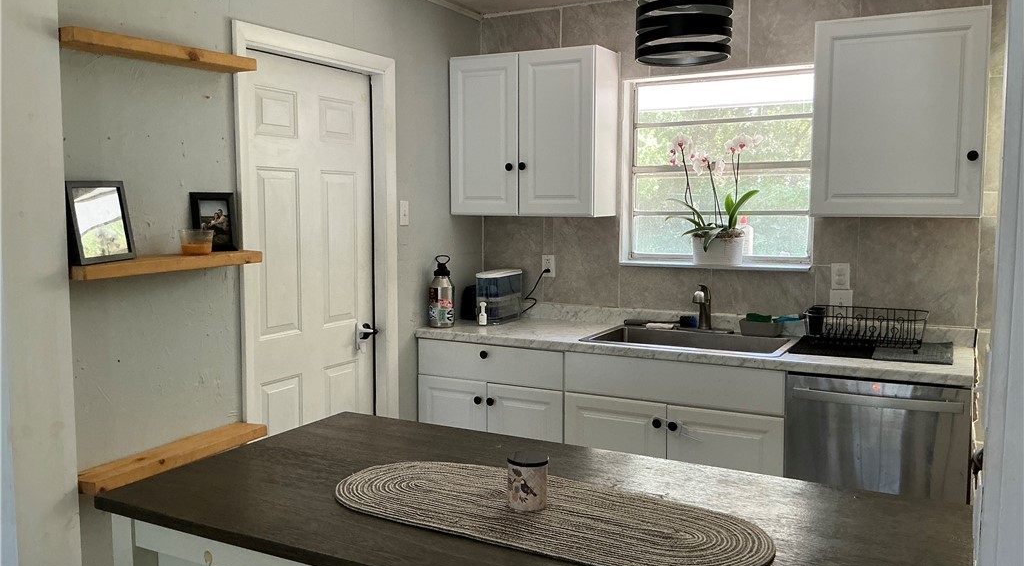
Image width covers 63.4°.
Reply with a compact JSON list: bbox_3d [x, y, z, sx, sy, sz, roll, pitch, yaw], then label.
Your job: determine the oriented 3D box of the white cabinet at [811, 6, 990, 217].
[{"bbox_3d":[1.539,-0.651,3.304,0.608,0.764,0.304,3,6,27],"label":"white cabinet"}]

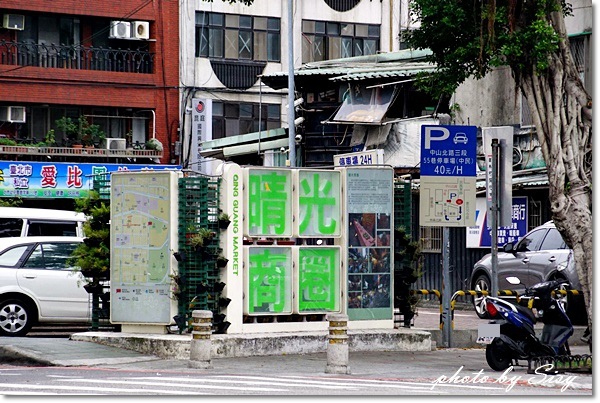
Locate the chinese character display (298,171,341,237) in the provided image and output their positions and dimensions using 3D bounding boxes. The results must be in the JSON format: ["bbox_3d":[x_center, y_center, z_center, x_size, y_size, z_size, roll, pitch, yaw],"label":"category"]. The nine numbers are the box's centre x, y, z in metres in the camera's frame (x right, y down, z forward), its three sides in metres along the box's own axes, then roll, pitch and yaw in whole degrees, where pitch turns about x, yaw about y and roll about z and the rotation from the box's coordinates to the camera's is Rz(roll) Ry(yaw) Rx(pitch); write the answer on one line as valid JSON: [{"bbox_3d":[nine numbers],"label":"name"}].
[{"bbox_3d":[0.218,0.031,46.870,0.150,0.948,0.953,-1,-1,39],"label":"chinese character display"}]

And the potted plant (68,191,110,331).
[{"bbox_3d":[-2.923,0.827,47.300,0.600,1.950,0.480,-1,-1,40],"label":"potted plant"}]

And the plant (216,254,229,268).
[{"bbox_3d":[-1.056,0.818,46.000,0.160,0.200,0.160,0,-1,39],"label":"plant"}]

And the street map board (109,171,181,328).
[{"bbox_3d":[-2.135,0.647,46.461,1.080,2.100,0.170,-1,-1,40],"label":"street map board"}]

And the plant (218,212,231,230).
[{"bbox_3d":[-1.029,0.273,46.000,0.160,0.240,0.160,0,-1,39],"label":"plant"}]

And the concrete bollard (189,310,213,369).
[{"bbox_3d":[-1.227,1.701,41.600,0.290,0.710,0.290,0,-1,0],"label":"concrete bollard"}]

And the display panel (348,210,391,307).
[{"bbox_3d":[0.942,0.834,47.704,0.120,1.356,0.965,-1,-1,39],"label":"display panel"}]

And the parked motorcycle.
[{"bbox_3d":[2.809,1.485,41.300,0.680,1.130,1.780,-1,-1,41],"label":"parked motorcycle"}]

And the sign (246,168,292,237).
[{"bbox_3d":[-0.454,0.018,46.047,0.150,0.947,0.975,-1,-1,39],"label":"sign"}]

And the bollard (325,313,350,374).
[{"bbox_3d":[0.445,1.689,40.000,0.290,0.710,0.290,0,-1,0],"label":"bollard"}]

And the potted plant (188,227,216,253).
[{"bbox_3d":[-1.319,0.509,45.200,0.350,0.350,0.300,0,-1,-11],"label":"potted plant"}]

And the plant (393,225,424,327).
[{"bbox_3d":[1.539,1.088,48.300,0.440,1.450,0.440,-1,-1,39],"label":"plant"}]

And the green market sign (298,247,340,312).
[{"bbox_3d":[0.238,1.103,47.435,0.120,0.960,0.950,0,-1,39],"label":"green market sign"}]

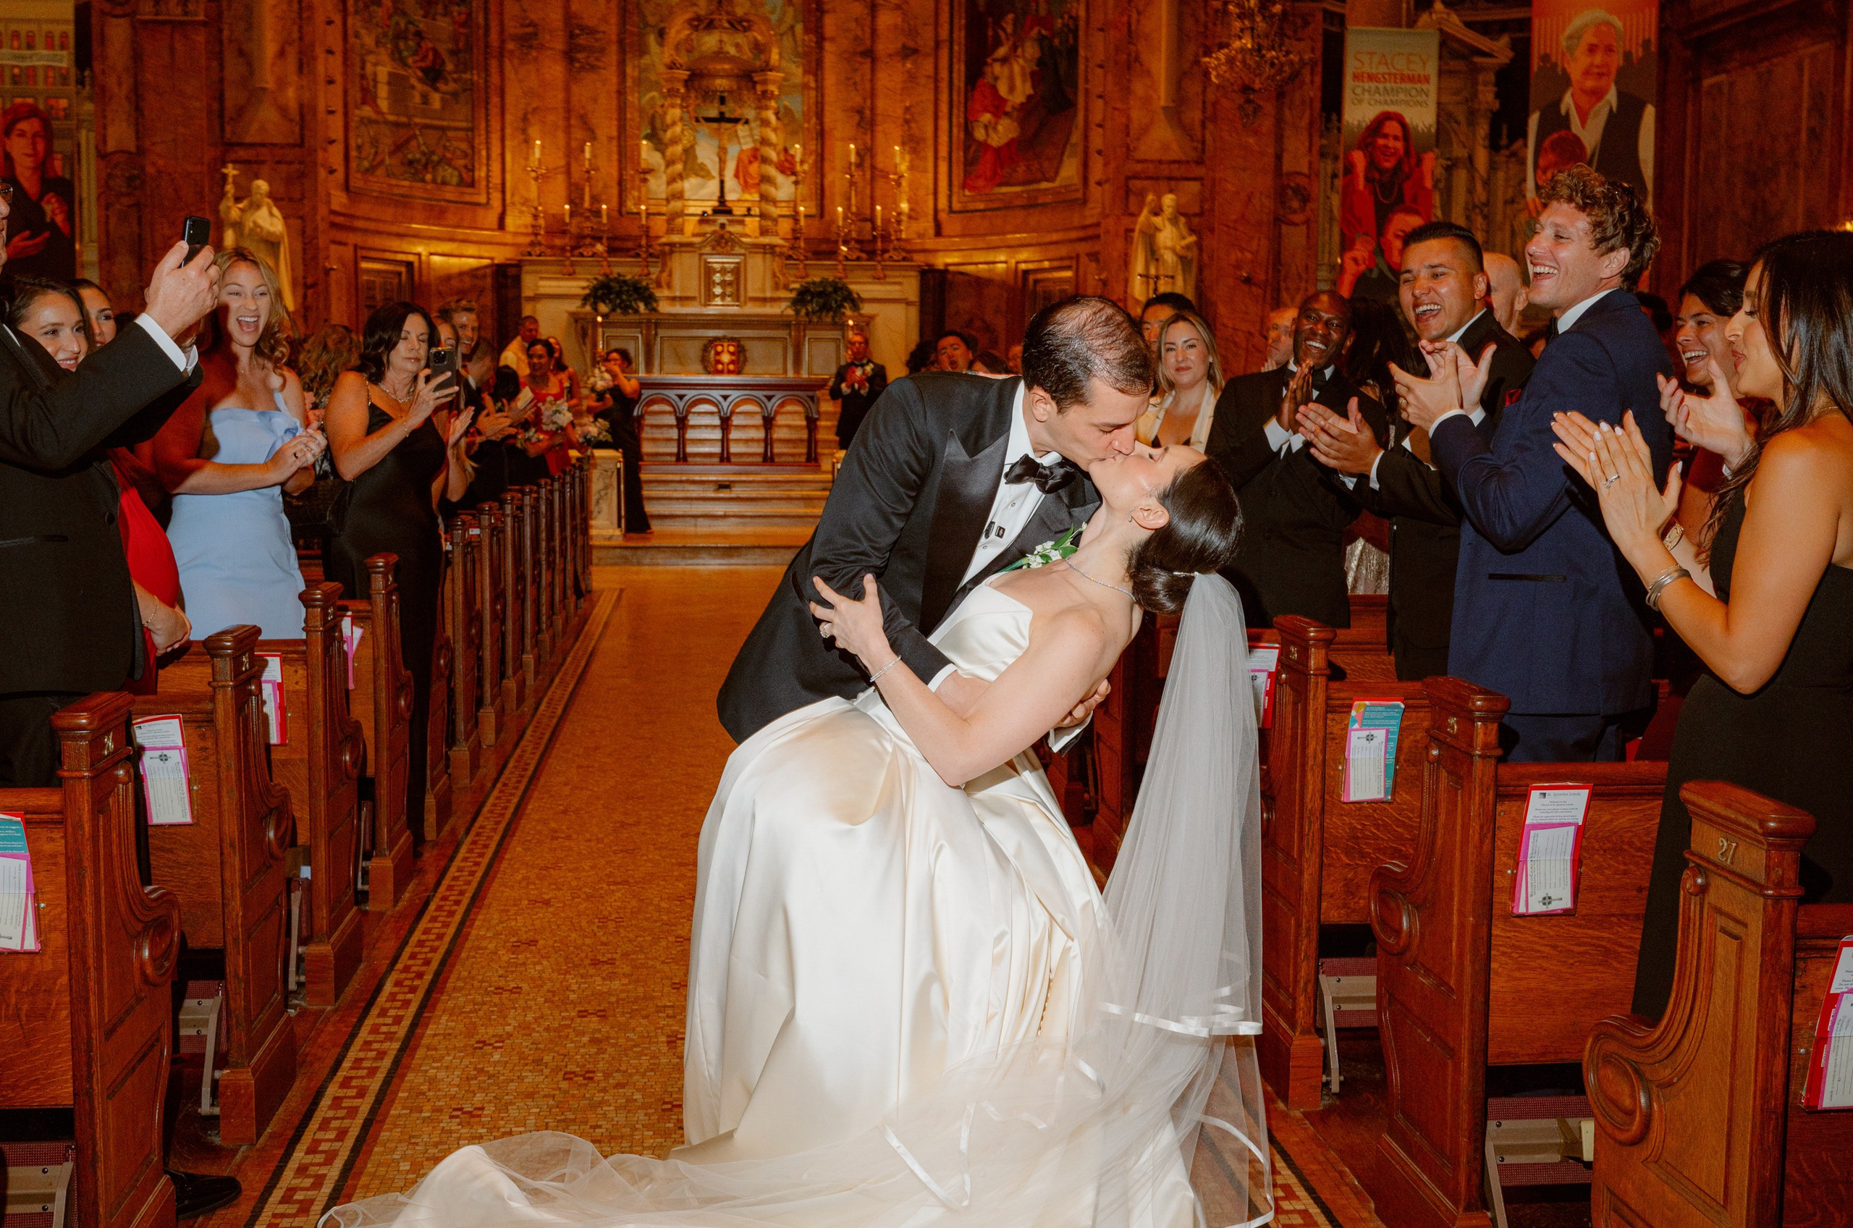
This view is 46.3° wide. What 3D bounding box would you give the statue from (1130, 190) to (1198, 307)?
[{"bbox_3d":[2.533,-3.776,23.133,0.700,1.425,0.500,0,6,-6],"label":"statue"}]

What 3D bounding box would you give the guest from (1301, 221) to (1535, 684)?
[{"bbox_3d":[1.113,0.035,4.827,0.520,1.799,0.500,-4,8,-40],"label":"guest"}]

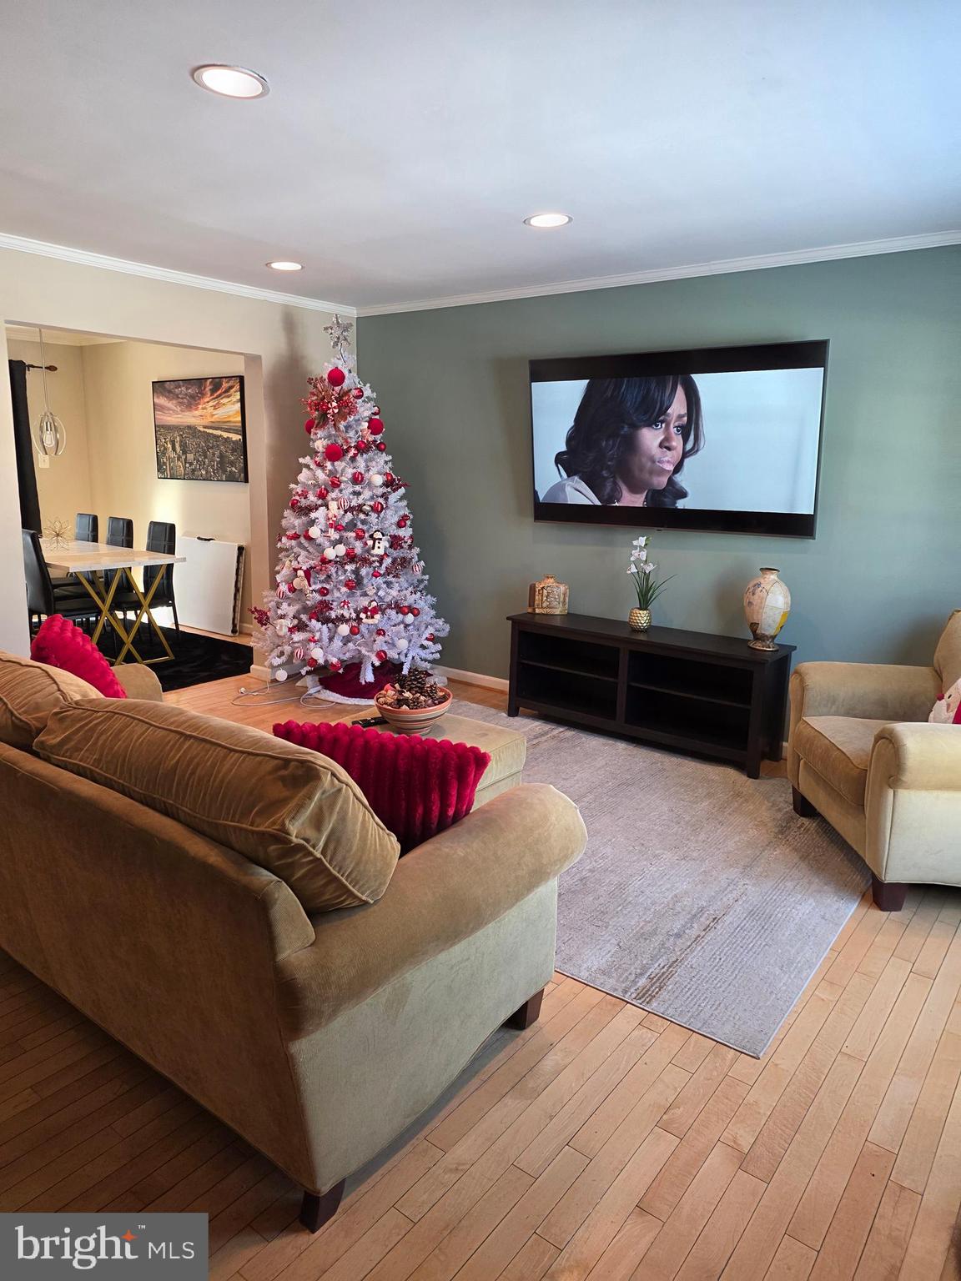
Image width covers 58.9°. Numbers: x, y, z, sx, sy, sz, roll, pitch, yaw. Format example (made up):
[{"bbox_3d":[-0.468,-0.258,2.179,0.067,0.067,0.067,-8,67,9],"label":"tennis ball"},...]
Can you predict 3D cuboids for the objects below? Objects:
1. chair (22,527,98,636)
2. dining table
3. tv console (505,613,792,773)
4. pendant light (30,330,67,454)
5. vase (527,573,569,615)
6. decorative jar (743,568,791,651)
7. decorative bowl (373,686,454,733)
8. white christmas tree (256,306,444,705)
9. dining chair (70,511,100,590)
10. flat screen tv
[{"bbox_3d":[-2.755,-0.273,5.644,0.430,0.950,0.520,10,15,36],"label":"chair"},{"bbox_3d":[-2.954,-0.263,6.072,1.820,0.745,0.820,10,15,36],"label":"dining table"},{"bbox_3d":[0.838,0.237,4.488,1.480,0.585,0.370,10,15,36],"label":"tv console"},{"bbox_3d":[-2.943,-1.748,5.761,0.250,0.970,0.250,-5,13,-26],"label":"pendant light"},{"bbox_3d":[0.387,-0.269,4.884,0.205,0.222,0.120,0,12,-5],"label":"vase"},{"bbox_3d":[1.369,-0.151,4.066,0.225,0.373,0.225,5,13,18],"label":"decorative jar"},{"bbox_3d":[-0.252,0.268,3.175,0.288,0.125,0.288,0,12,-5],"label":"decorative bowl"},{"bbox_3d":[-0.792,-0.779,5.124,1.170,2.240,1.170,-1,12,-9],"label":"white christmas tree"},{"bbox_3d":[-3.302,-0.516,6.759,0.430,0.940,0.520,10,15,36],"label":"dining chair"},{"bbox_3d":[0.947,-1.019,4.374,1.560,0.897,0.060,9,22,34],"label":"flat screen tv"}]

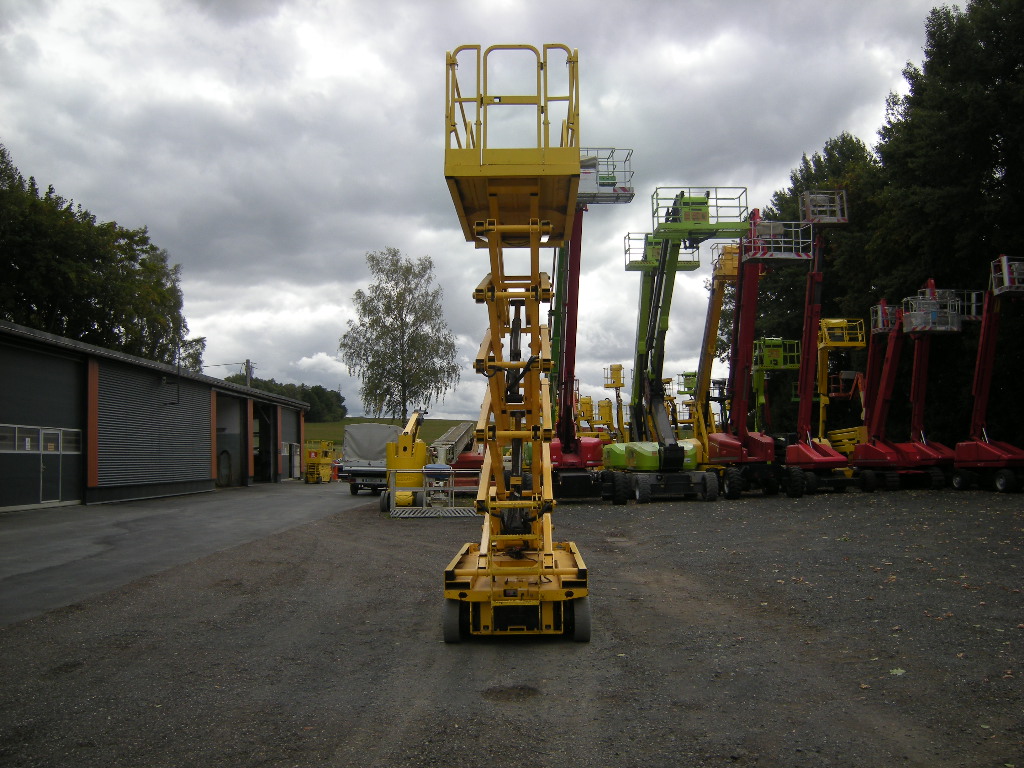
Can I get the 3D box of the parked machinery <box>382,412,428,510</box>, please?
[{"bbox_3d":[-2.870,2.053,22.709,1.200,2.650,3.400,0,-5,2],"label":"parked machinery"}]

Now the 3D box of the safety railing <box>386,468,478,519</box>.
[{"bbox_3d":[-1.750,2.546,19.358,2.150,1.130,1.000,0,-5,0],"label":"safety railing"}]

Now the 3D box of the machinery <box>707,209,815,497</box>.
[{"bbox_3d":[8.400,-1.111,28.581,3.100,9.900,4.800,1,-5,-8],"label":"machinery"}]

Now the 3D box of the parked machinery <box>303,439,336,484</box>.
[{"bbox_3d":[-9.050,3.600,39.137,0.900,2.200,2.200,0,-5,0],"label":"parked machinery"}]

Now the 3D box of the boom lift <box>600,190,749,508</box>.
[{"bbox_3d":[5.200,-1.206,26.783,4.000,9.800,4.800,0,-5,0],"label":"boom lift"}]

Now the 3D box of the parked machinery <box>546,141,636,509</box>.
[{"bbox_3d":[2.300,-2.029,27.150,3.000,11.500,4.800,0,-5,0],"label":"parked machinery"}]

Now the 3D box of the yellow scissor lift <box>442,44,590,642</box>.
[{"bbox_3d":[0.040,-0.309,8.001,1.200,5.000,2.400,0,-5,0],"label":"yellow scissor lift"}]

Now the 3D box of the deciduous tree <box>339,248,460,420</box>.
[{"bbox_3d":[-7.200,-1.520,55.300,7.800,15.000,7.800,0,-5,0],"label":"deciduous tree"}]

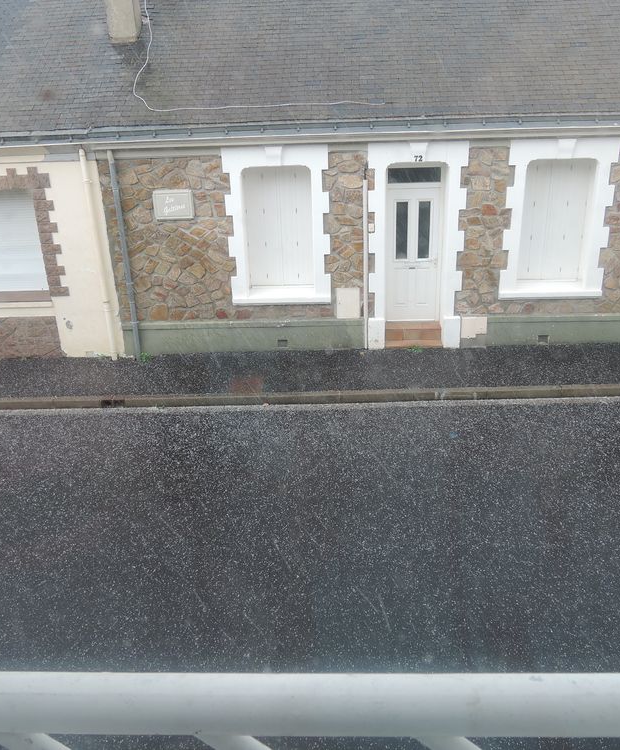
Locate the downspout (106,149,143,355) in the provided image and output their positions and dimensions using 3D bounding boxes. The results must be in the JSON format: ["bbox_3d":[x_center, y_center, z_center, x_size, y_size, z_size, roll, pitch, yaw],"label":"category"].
[{"bbox_3d":[-2.789,-1.727,10.442,0.096,3.133,0.100,-1,22,2],"label":"downspout"}]

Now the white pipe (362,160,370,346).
[{"bbox_3d":[0.852,-1.722,10.485,0.065,2.839,0.060,-1,23,3],"label":"white pipe"}]

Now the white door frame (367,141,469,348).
[{"bbox_3d":[1.589,-1.909,10.453,1.413,3.067,0.330,-1,22,2],"label":"white door frame"}]

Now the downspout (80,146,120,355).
[{"bbox_3d":[-3.178,-1.729,10.453,0.096,3.189,0.100,-1,22,2],"label":"downspout"}]

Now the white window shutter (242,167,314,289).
[{"bbox_3d":[-0.451,-2.239,10.516,1.020,1.853,0.070,-1,22,2],"label":"white window shutter"}]

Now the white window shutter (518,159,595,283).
[{"bbox_3d":[3.626,-2.298,10.366,1.020,1.831,0.070,-1,22,2],"label":"white window shutter"}]

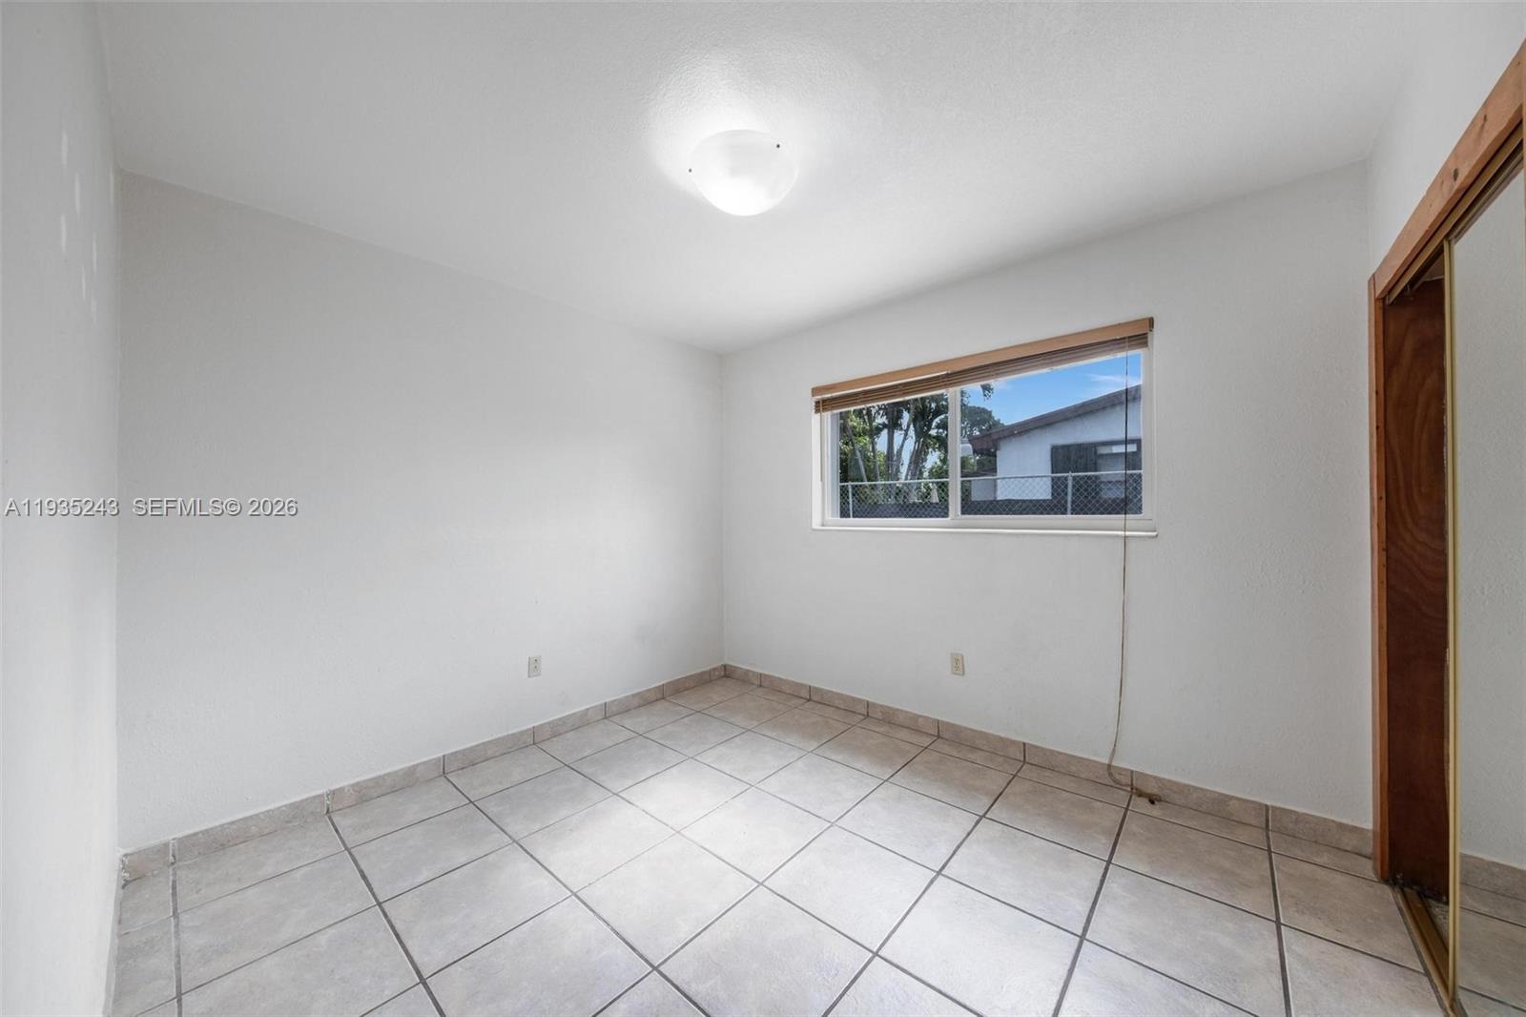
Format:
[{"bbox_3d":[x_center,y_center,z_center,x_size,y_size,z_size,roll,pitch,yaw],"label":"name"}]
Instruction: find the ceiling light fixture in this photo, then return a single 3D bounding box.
[{"bbox_3d":[-0.069,-1.105,1.730,0.365,0.150,0.365,0,0,0],"label":"ceiling light fixture"}]

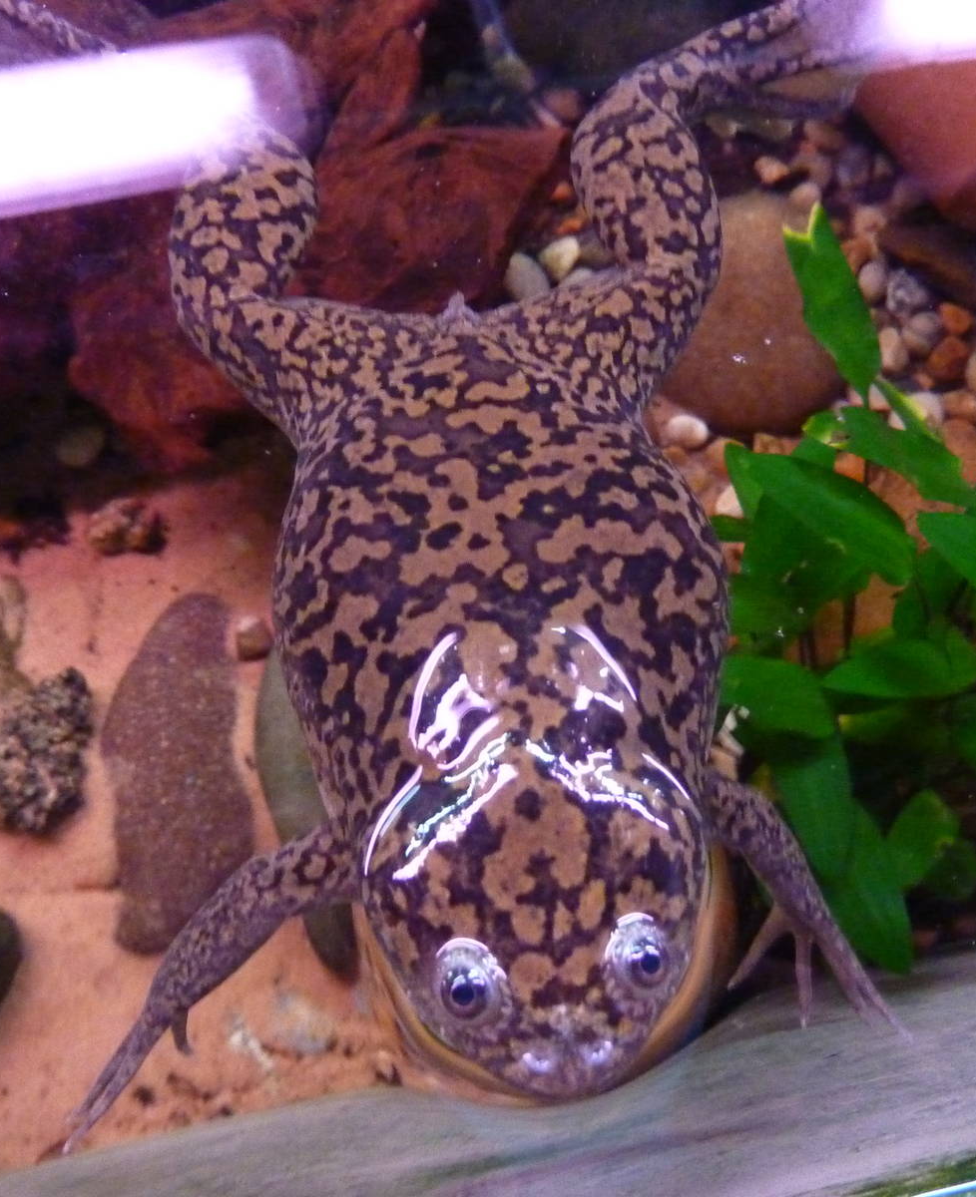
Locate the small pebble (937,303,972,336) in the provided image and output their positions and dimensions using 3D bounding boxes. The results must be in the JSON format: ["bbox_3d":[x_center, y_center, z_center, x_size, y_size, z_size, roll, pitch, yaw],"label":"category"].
[{"bbox_3d":[0.161,-0.096,0.397,0.011,0.009,0.012,0,73,-2],"label":"small pebble"}]

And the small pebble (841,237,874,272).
[{"bbox_3d":[0.121,-0.113,0.380,0.012,0.009,0.013,0,68,-1],"label":"small pebble"}]

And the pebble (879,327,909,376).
[{"bbox_3d":[0.129,-0.079,0.366,0.008,0.009,0.017,-11,69,-5],"label":"pebble"}]

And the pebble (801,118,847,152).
[{"bbox_3d":[0.122,-0.168,0.417,0.017,0.011,0.011,0,73,-2],"label":"pebble"}]

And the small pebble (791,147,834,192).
[{"bbox_3d":[0.116,-0.153,0.412,0.015,0.012,0.016,0,73,-2],"label":"small pebble"}]

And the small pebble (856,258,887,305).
[{"bbox_3d":[0.125,-0.103,0.376,0.009,0.010,0.017,0,68,-1],"label":"small pebble"}]

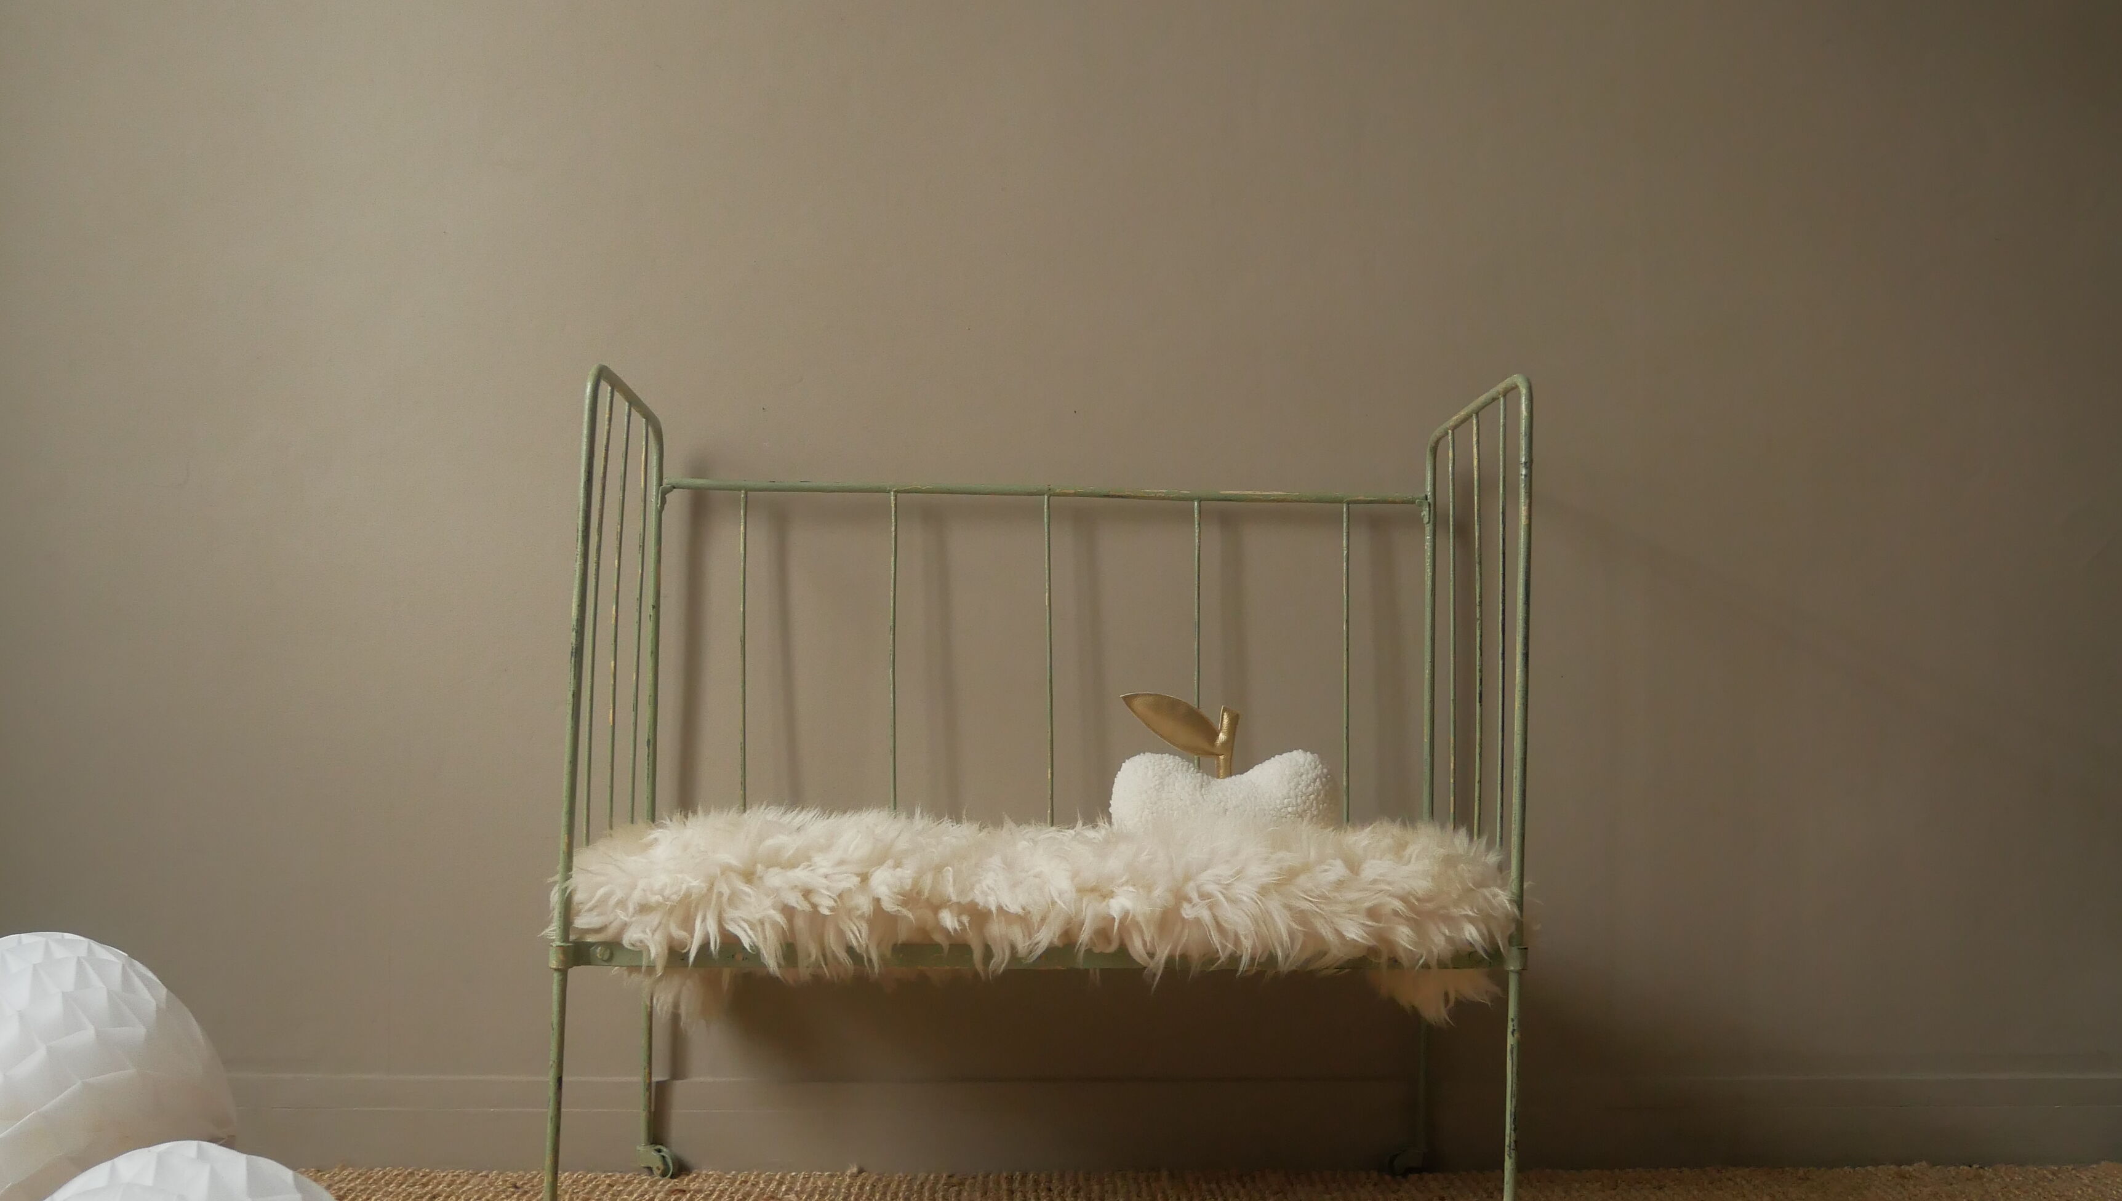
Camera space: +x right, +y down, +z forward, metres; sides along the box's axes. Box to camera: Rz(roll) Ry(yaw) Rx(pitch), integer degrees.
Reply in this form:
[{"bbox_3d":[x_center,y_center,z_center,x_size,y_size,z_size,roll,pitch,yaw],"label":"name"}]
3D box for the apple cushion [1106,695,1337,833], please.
[{"bbox_3d":[0.232,0.269,2.996,0.319,0.274,0.167,0,-3,-2],"label":"apple cushion"}]

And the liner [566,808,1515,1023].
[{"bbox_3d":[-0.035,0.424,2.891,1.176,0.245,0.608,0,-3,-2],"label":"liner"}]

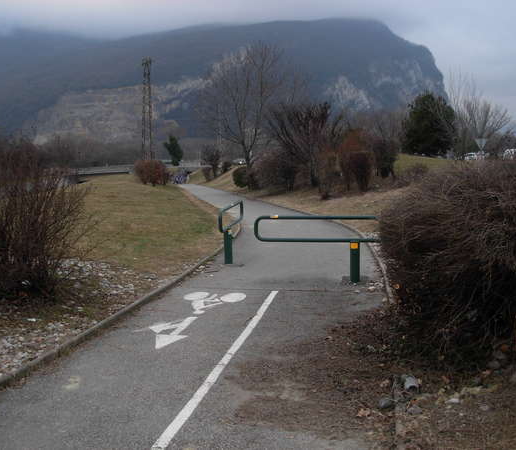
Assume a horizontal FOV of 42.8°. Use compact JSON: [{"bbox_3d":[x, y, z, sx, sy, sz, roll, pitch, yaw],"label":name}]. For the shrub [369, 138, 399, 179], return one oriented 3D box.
[{"bbox_3d":[6.818,-3.638,35.500,1.500,2.200,1.500,0,5,0],"label":"shrub"}]

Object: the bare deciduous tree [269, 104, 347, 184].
[{"bbox_3d":[2.776,-4.705,38.500,4.400,4.700,4.000,0,5,0],"label":"bare deciduous tree"}]

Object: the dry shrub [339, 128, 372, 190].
[{"bbox_3d":[4.737,-3.182,32.000,1.600,2.900,1.600,0,5,0],"label":"dry shrub"}]

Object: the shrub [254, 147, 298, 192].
[{"bbox_3d":[1.095,-3.286,39.000,2.600,2.650,2.500,0,5,0],"label":"shrub"}]

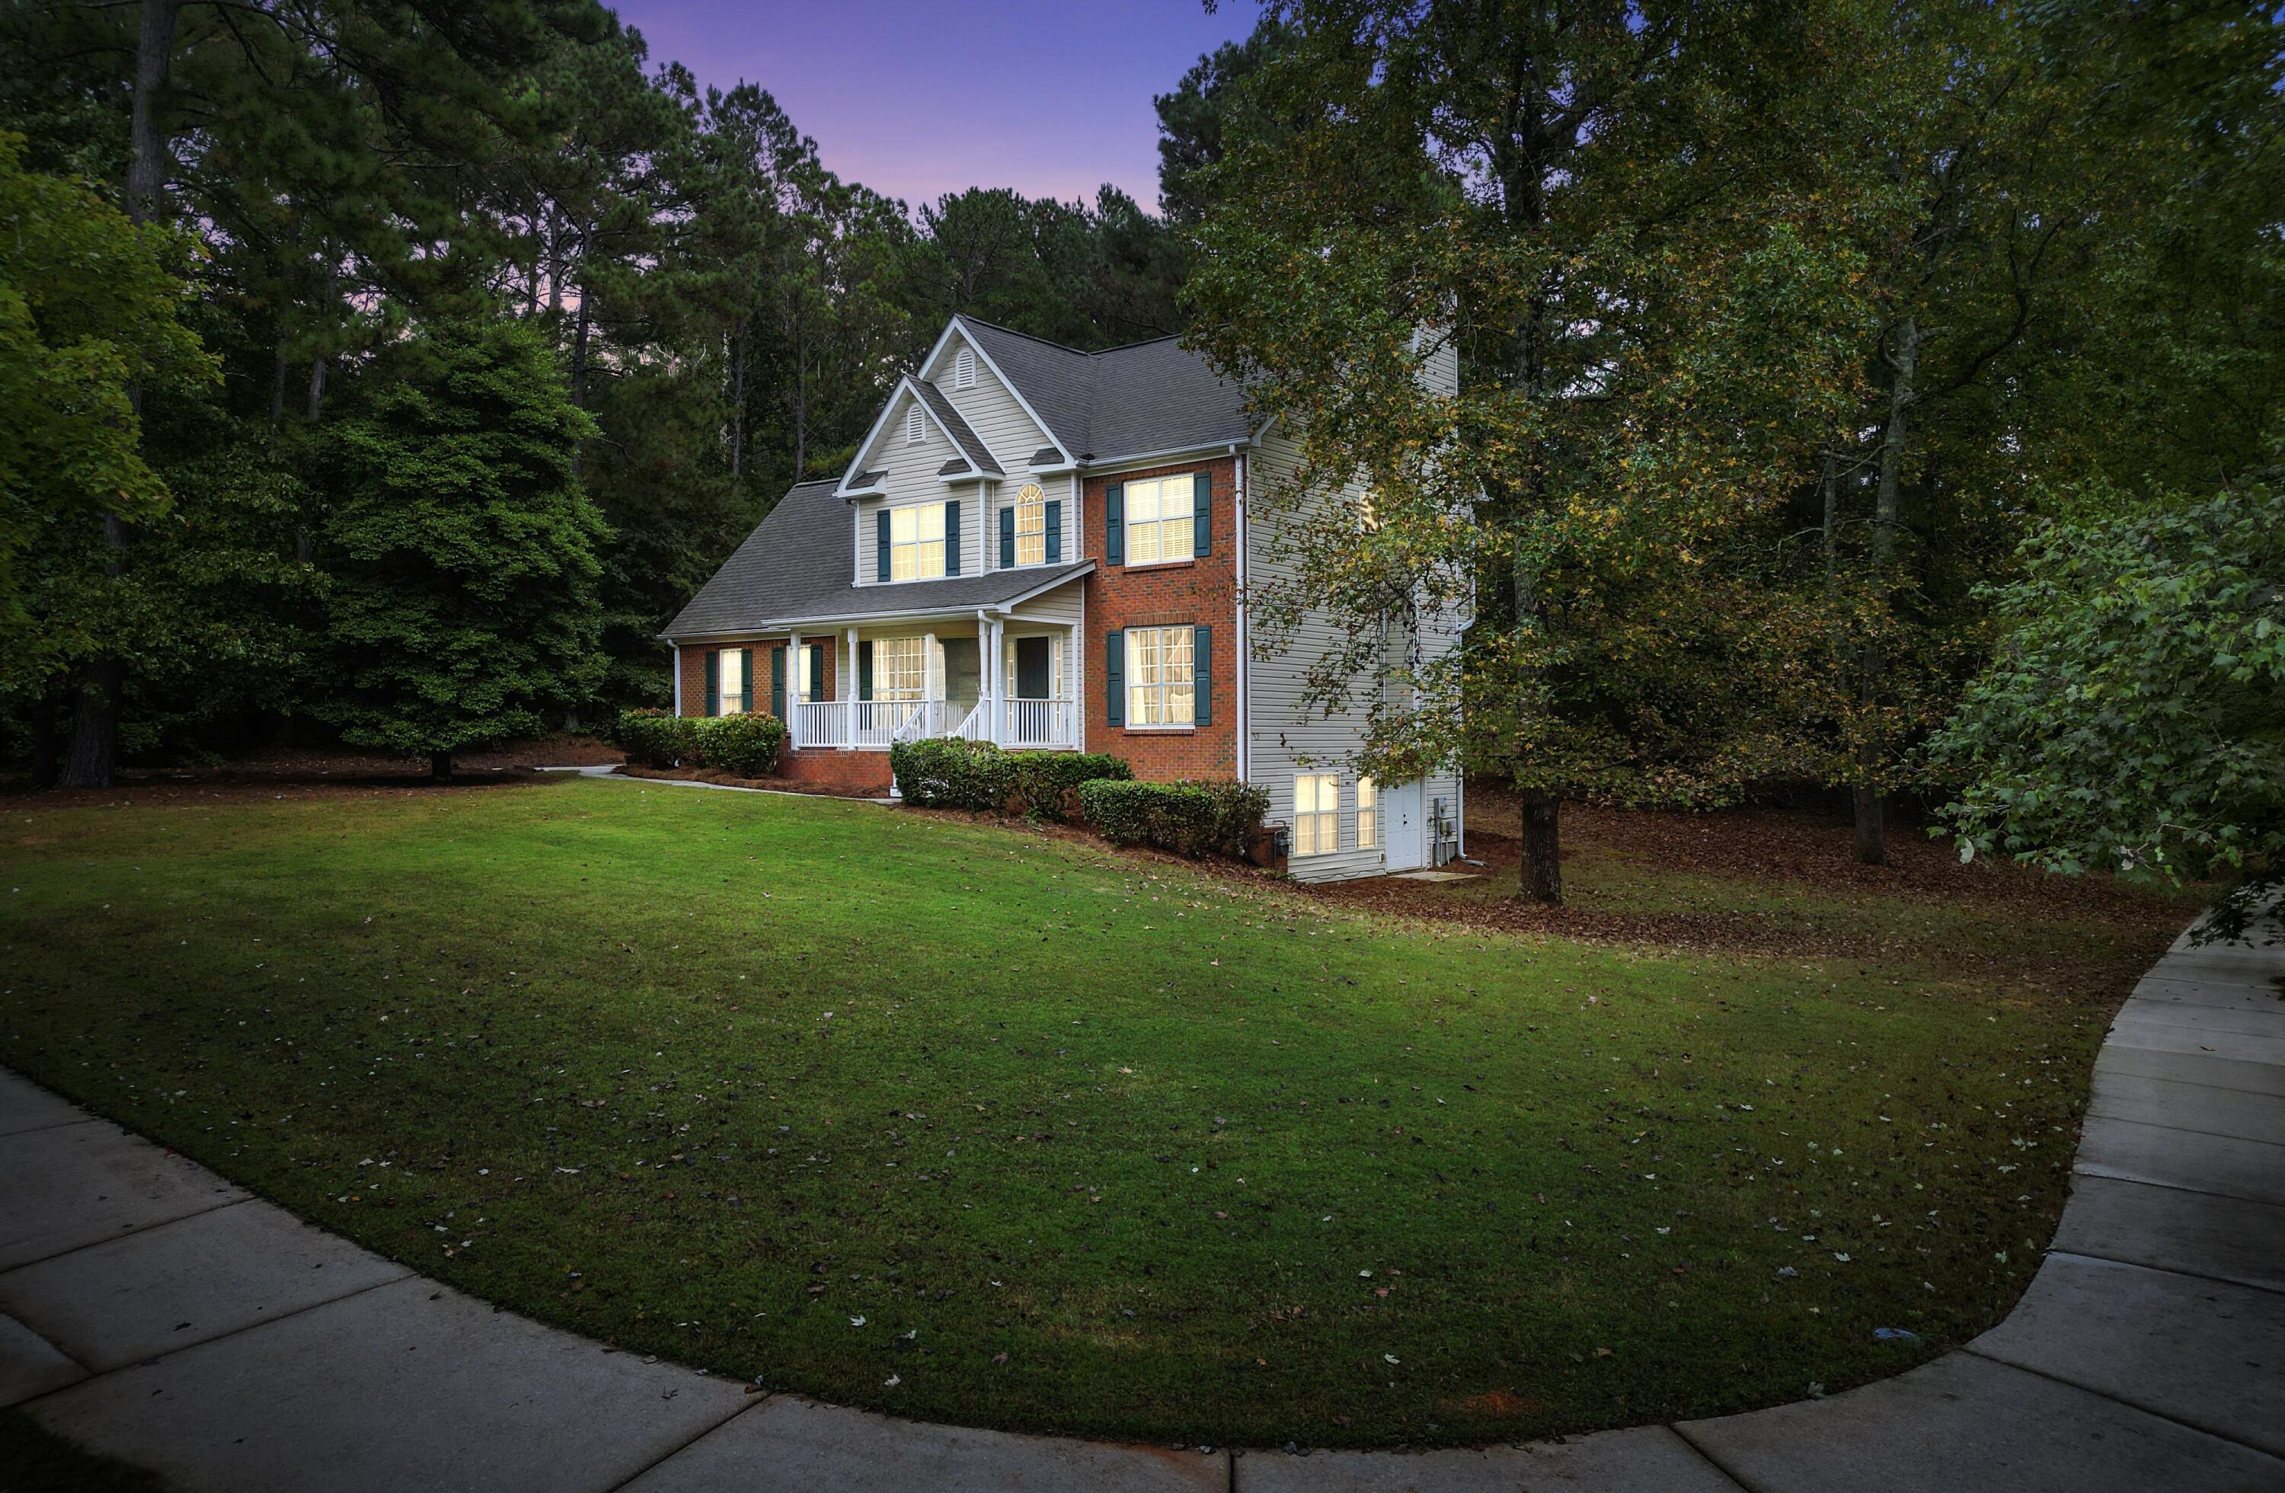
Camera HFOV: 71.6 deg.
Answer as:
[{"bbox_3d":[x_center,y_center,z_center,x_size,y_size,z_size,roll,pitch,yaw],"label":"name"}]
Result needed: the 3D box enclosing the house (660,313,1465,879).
[{"bbox_3d":[-2.578,-3.248,35.791,17.450,11.650,11.200,0,0,38],"label":"house"}]

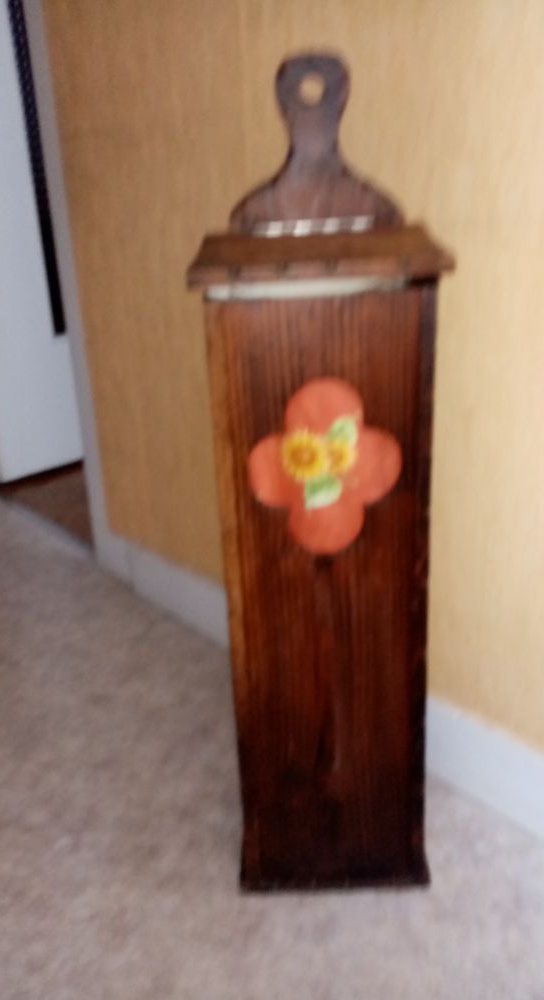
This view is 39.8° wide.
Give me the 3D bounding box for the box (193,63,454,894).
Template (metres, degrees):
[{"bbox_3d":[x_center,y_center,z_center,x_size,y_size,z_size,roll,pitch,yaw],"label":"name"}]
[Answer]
[{"bbox_3d":[0.050,0.011,0.742,0.211,0.817,0.155,-2,19,2],"label":"box"}]

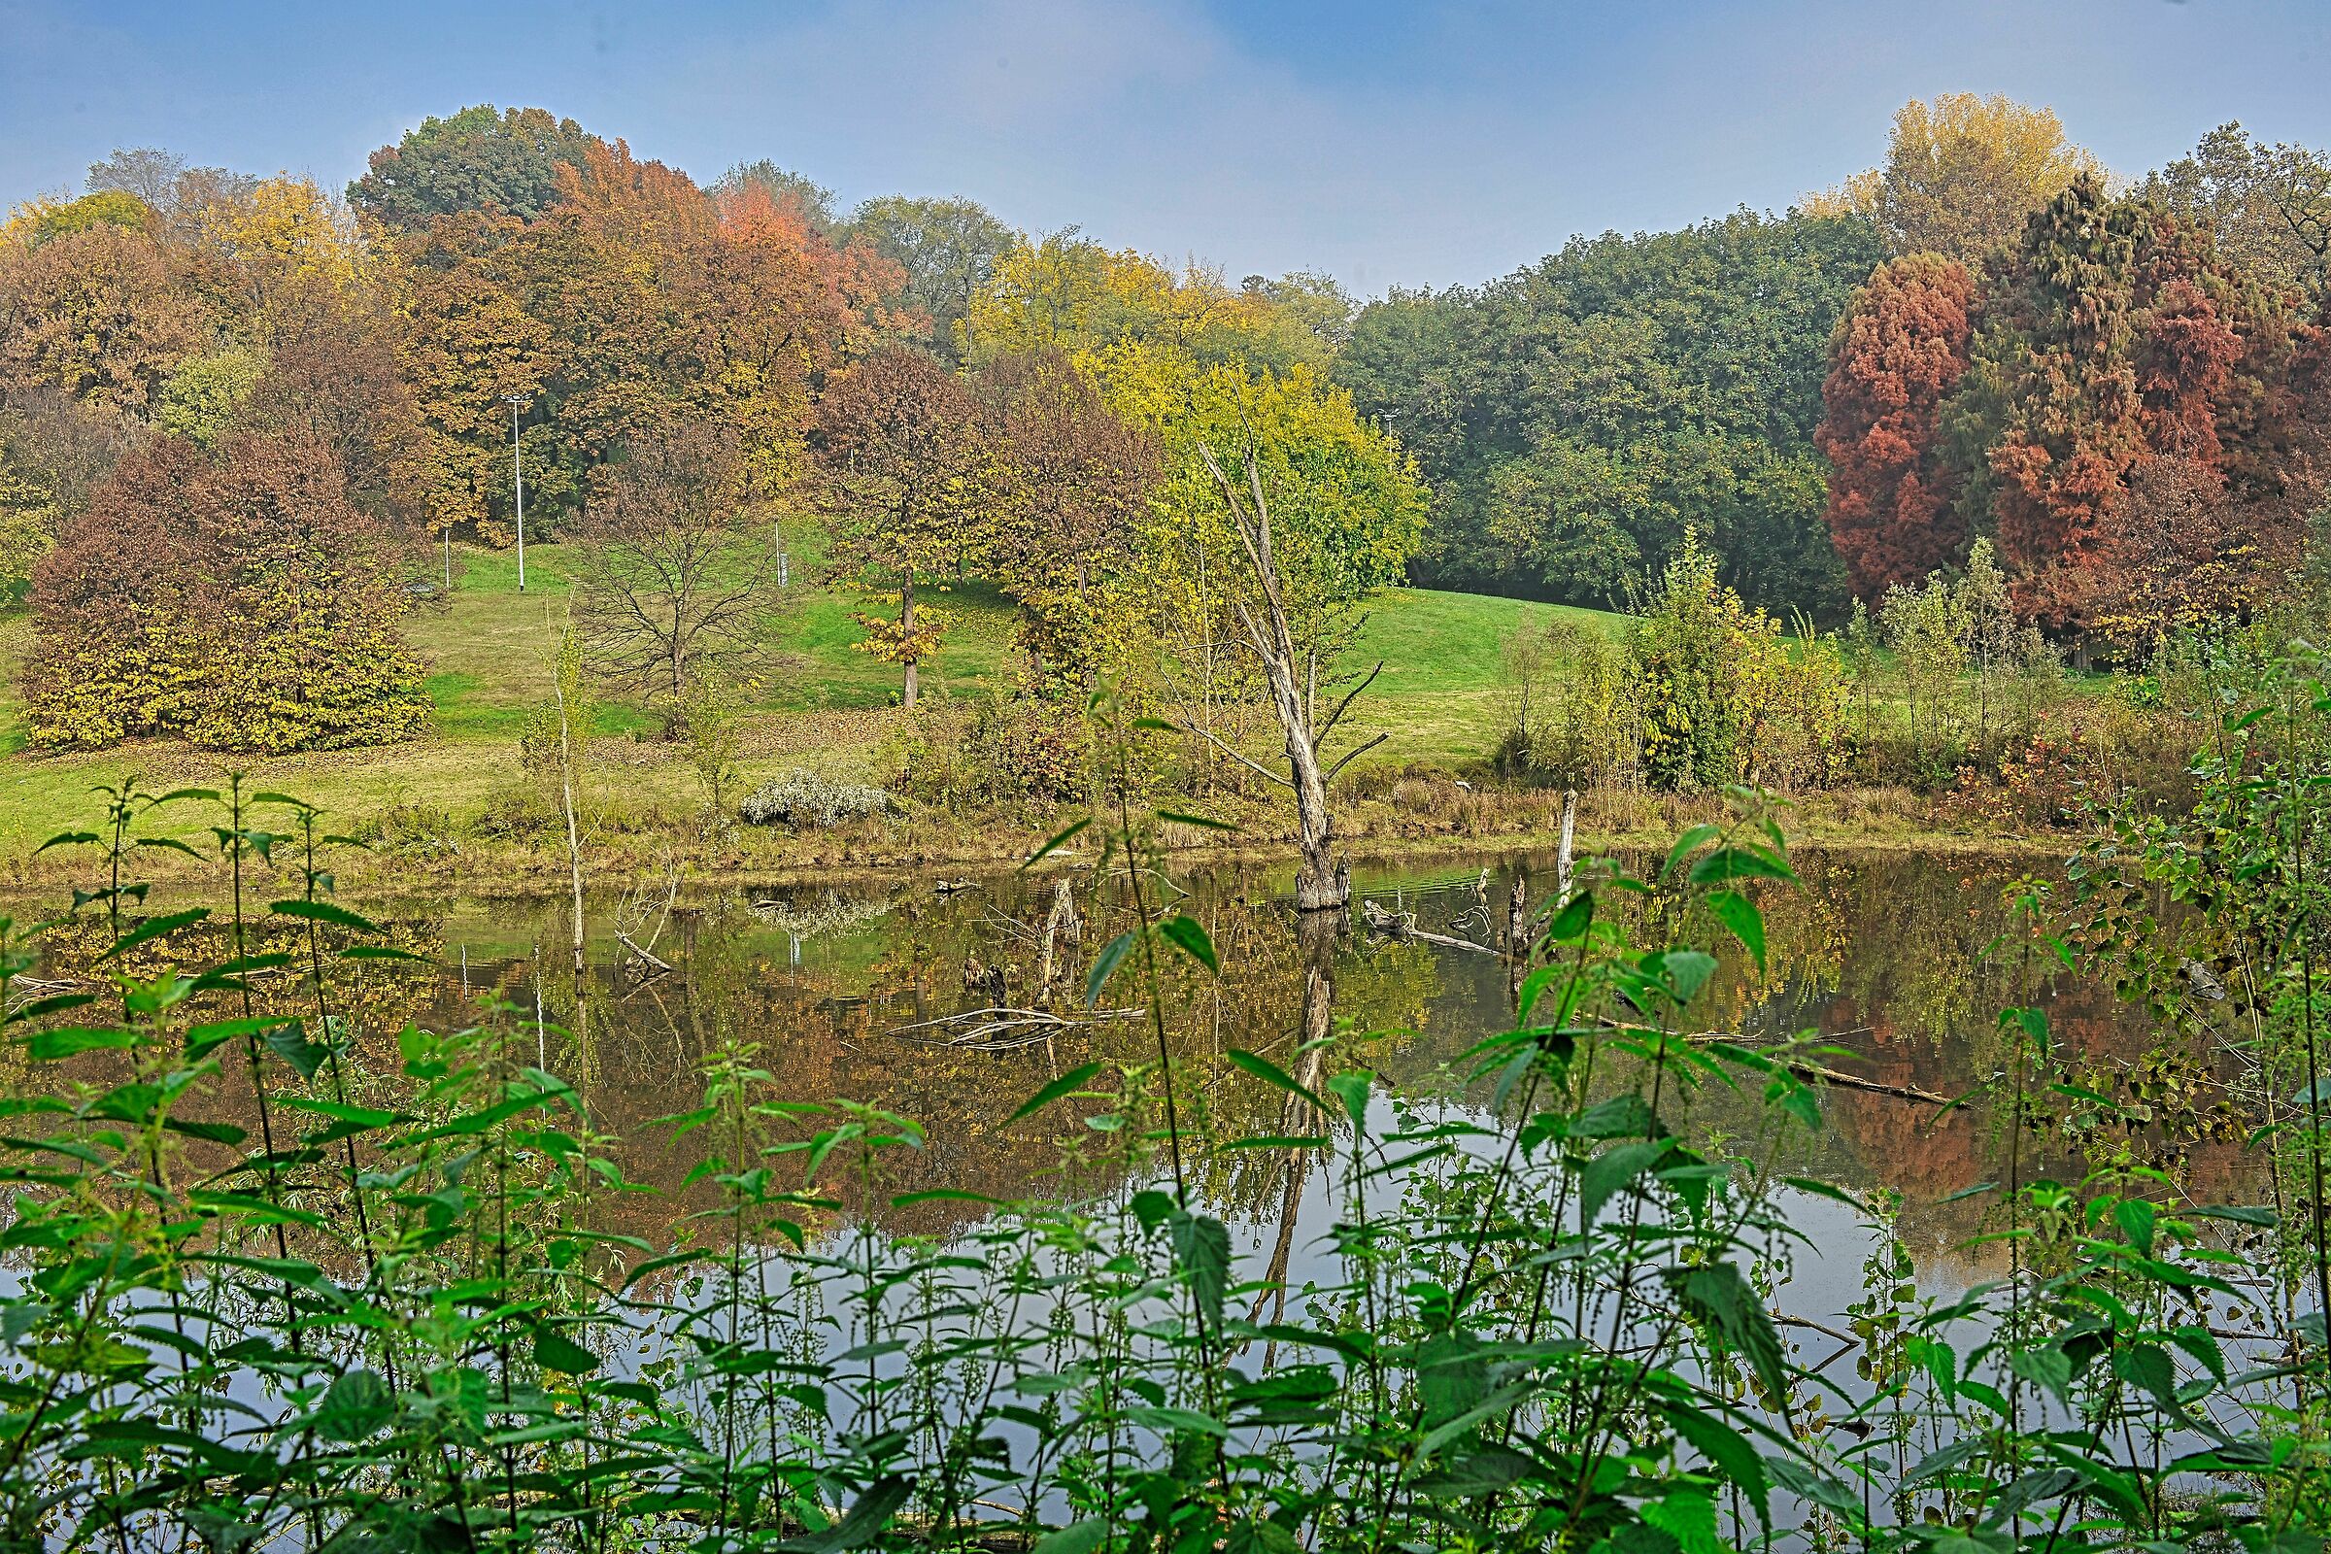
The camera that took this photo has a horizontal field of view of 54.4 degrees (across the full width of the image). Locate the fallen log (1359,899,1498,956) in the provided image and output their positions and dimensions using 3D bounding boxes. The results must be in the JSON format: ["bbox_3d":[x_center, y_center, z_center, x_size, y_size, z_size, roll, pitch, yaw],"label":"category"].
[{"bbox_3d":[3.477,1.956,29.725,0.500,0.376,3.212,-3,4,-27],"label":"fallen log"}]

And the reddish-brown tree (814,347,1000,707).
[{"bbox_3d":[-6.527,-6.257,56.999,4.579,9.026,4.579,-1,3,0],"label":"reddish-brown tree"}]

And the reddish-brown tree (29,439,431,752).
[{"bbox_3d":[-22.499,-4.438,54.312,9.681,7.654,8.300,-1,3,0],"label":"reddish-brown tree"}]

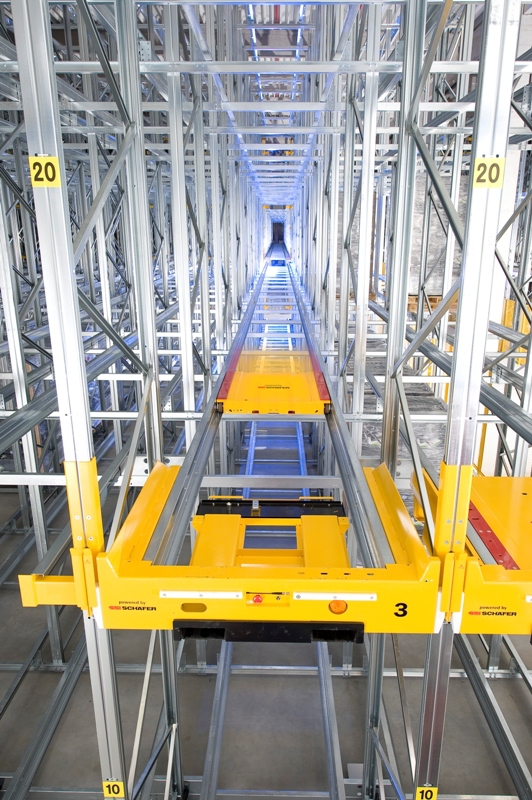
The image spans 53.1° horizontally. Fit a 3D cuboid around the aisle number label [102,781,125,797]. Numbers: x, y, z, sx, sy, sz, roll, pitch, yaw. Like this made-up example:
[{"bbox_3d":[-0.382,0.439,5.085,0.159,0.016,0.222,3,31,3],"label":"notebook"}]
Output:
[{"bbox_3d":[-0.706,1.803,2.466,0.095,0.095,0.004,0,16,1],"label":"aisle number label"}]

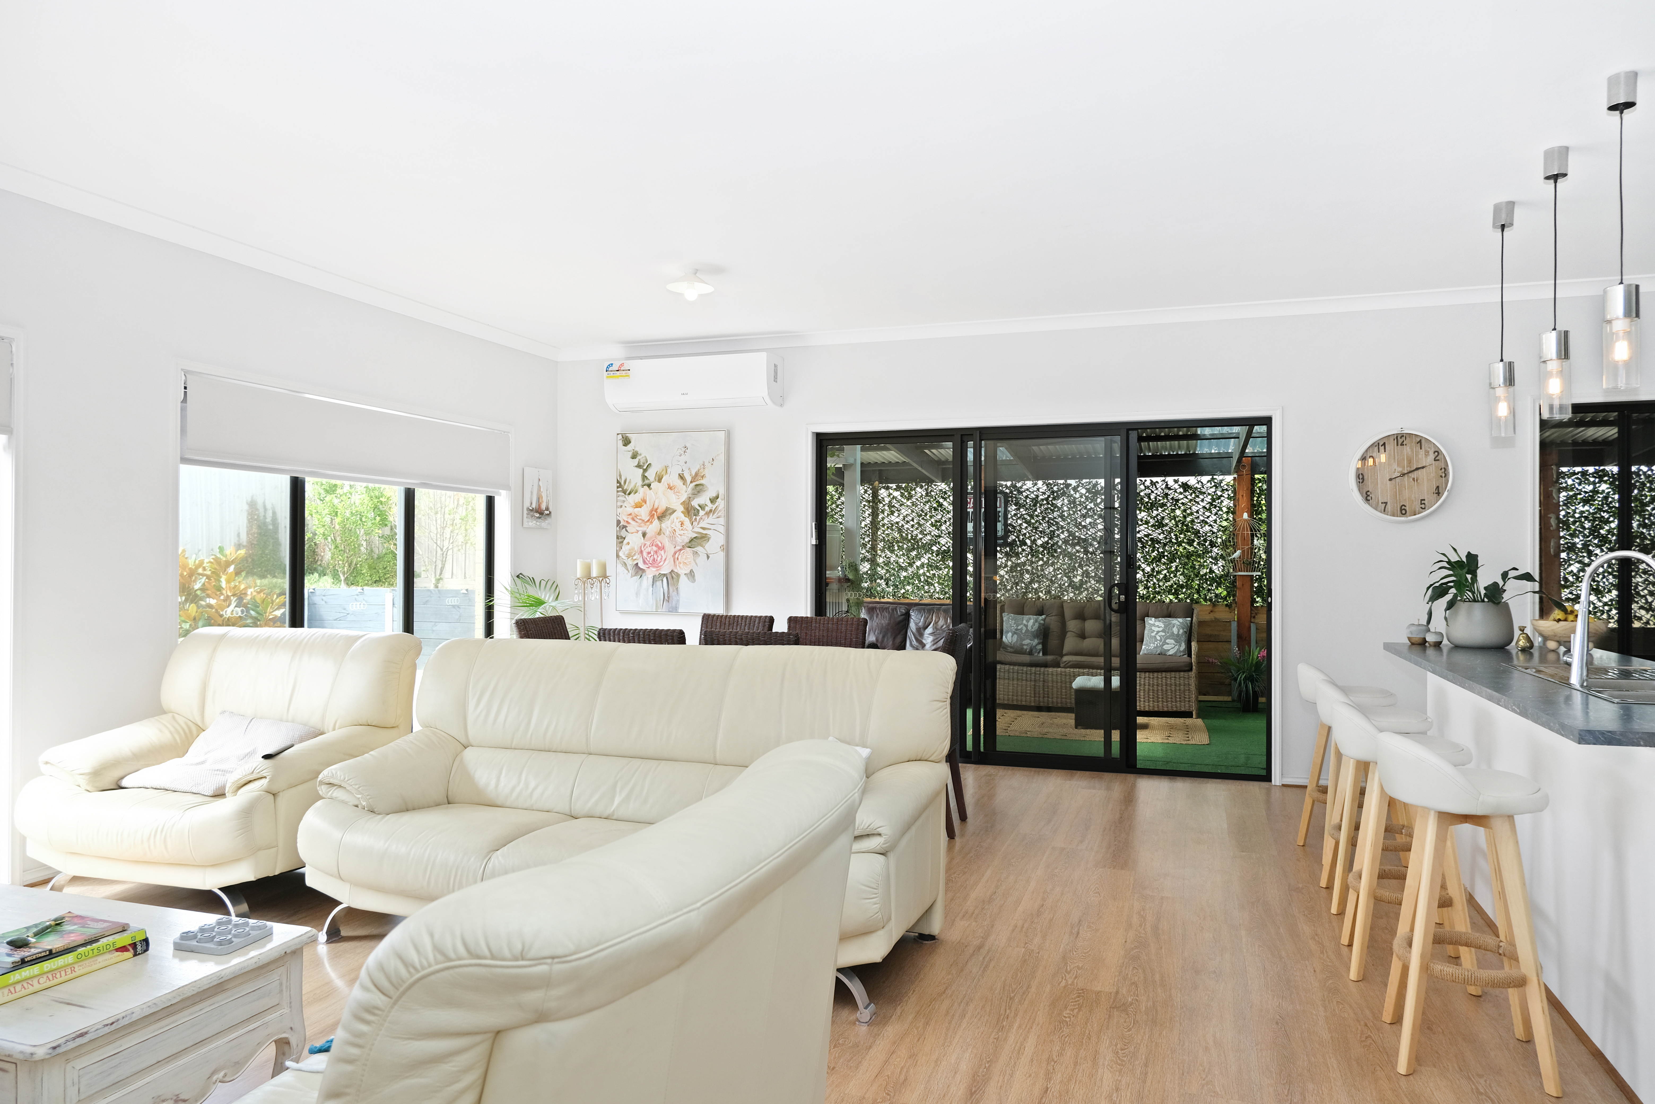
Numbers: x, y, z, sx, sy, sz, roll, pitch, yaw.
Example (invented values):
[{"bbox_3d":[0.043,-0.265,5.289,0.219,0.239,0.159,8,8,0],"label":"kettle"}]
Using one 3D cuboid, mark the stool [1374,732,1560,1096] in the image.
[{"bbox_3d":[1.623,0.879,2.700,0.395,0.810,0.410,0,0,19],"label":"stool"}]

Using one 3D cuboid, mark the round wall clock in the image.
[{"bbox_3d":[3.108,-0.416,5.729,0.488,0.490,0.065,0,0,18],"label":"round wall clock"}]

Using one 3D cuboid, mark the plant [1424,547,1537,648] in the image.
[{"bbox_3d":[2.821,0.196,4.542,0.470,0.440,0.430,0,0,19],"label":"plant"}]

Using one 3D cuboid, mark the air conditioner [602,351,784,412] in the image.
[{"bbox_3d":[-0.901,-1.110,7.040,1.190,0.335,0.260,0,0,19],"label":"air conditioner"}]

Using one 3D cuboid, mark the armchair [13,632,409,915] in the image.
[{"bbox_3d":[-2.368,0.813,4.036,1.180,0.960,0.950,0,0,18],"label":"armchair"}]

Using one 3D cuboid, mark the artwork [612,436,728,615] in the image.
[{"bbox_3d":[-1.053,-0.210,7.111,0.815,1.210,0.040,0,0,18],"label":"artwork"}]

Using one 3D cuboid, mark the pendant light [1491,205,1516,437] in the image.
[{"bbox_3d":[2.718,-0.930,4.250,0.085,0.938,0.085,0,0,18],"label":"pendant light"}]

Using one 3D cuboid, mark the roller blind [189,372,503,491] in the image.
[{"bbox_3d":[-2.548,-0.598,5.912,0.100,0.425,2.410,0,0,19],"label":"roller blind"}]

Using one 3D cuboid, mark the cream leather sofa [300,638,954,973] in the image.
[{"bbox_3d":[-0.704,0.814,3.462,2.100,0.960,0.940,0,0,18],"label":"cream leather sofa"}]

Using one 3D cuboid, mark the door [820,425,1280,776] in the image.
[{"bbox_3d":[1.237,0.267,6.472,2.735,2.070,0.100,0,0,18],"label":"door"}]

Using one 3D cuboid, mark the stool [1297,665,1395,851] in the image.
[{"bbox_3d":[2.213,0.888,4.492,0.400,0.825,0.400,0,0,18],"label":"stool"}]

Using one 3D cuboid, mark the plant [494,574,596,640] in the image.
[{"bbox_3d":[-1.813,0.718,6.731,0.700,1.120,0.700,0,0,19],"label":"plant"}]

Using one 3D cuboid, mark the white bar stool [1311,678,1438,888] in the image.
[{"bbox_3d":[2.010,0.887,3.883,0.395,0.810,0.410,0,0,19],"label":"white bar stool"}]

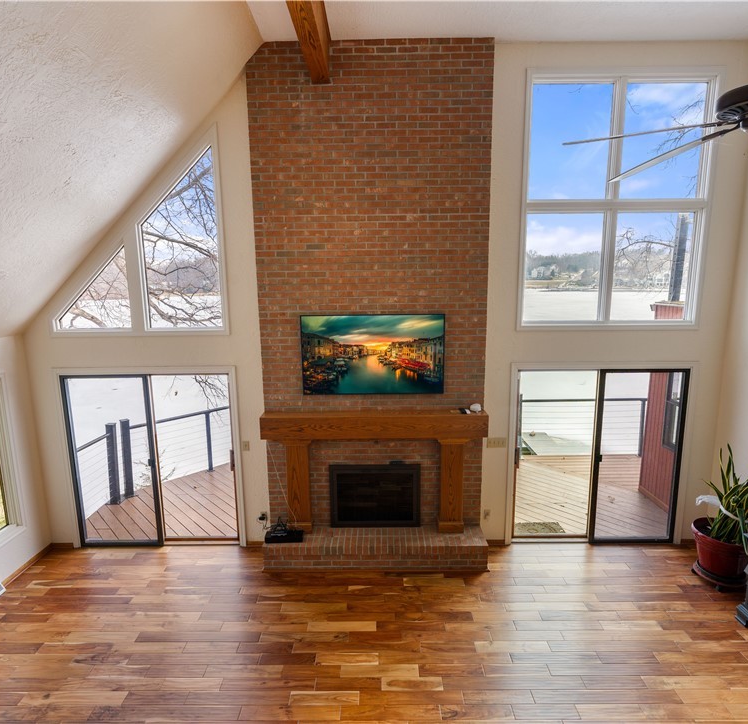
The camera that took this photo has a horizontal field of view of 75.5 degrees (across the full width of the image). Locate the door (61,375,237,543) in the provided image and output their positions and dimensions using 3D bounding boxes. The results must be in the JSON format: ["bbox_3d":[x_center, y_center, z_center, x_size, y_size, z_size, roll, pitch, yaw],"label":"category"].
[{"bbox_3d":[-2.458,1.115,5.392,1.830,2.010,0.110,-1,10,1],"label":"door"}]

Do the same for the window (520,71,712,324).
[{"bbox_3d":[2.430,-1.574,4.862,1.830,2.460,0.110,-1,10,1],"label":"window"}]

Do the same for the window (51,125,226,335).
[{"bbox_3d":[-2.491,-1.302,4.962,1.880,2.040,0.110,-1,10,1],"label":"window"}]

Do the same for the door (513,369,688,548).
[{"bbox_3d":[2.458,1.067,5.331,1.815,2.015,0.110,-1,10,1],"label":"door"}]

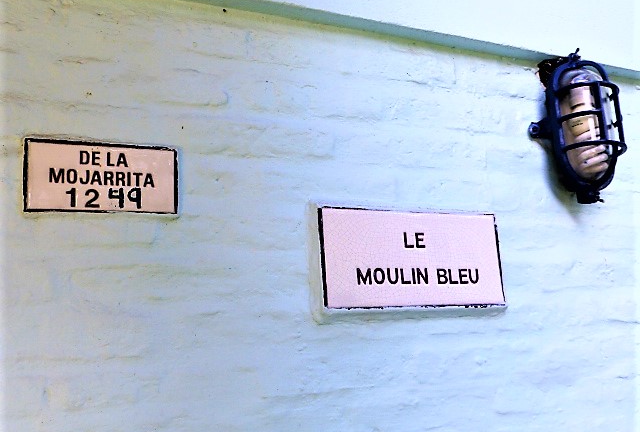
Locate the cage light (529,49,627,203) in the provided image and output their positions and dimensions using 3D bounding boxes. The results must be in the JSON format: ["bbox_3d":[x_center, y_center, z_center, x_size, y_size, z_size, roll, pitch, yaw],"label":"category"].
[{"bbox_3d":[0.470,-0.161,1.098,0.174,0.279,0.108,2,-13,-22],"label":"cage light"}]

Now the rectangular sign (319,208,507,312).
[{"bbox_3d":[0.140,0.065,0.951,0.307,0.145,0.020,2,-13,-22],"label":"rectangular sign"}]

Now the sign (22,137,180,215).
[{"bbox_3d":[-0.280,-0.047,0.816,0.188,0.093,0.015,2,-13,-22],"label":"sign"}]

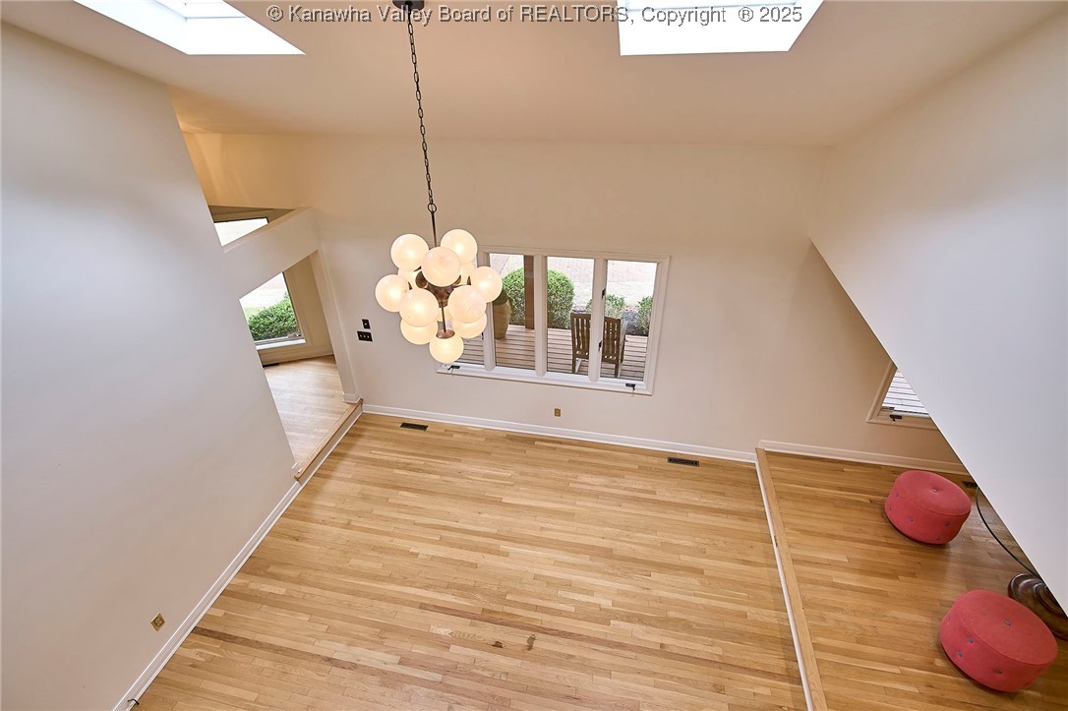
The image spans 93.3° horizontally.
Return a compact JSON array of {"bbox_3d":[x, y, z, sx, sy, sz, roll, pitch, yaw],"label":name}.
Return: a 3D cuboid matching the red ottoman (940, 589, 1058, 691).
[{"bbox_3d":[3.260,1.997,3.562,0.545,0.400,0.545,6,33,11],"label":"red ottoman"}]

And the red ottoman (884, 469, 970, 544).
[{"bbox_3d":[3.561,1.361,4.572,0.545,0.400,0.545,6,33,11],"label":"red ottoman"}]

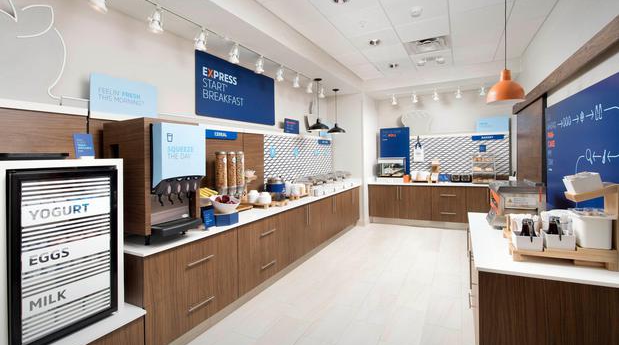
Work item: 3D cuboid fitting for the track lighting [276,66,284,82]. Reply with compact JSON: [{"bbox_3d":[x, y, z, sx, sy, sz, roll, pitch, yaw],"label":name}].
[{"bbox_3d":[-0.433,-1.449,4.065,0.122,0.234,0.101,0,3,29],"label":"track lighting"}]

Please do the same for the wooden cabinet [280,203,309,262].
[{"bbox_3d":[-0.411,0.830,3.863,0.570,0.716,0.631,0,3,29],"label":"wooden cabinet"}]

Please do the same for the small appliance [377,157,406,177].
[{"bbox_3d":[1.965,-0.138,6.510,0.570,0.440,0.420,1,4,29],"label":"small appliance"}]

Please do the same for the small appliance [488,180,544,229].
[{"bbox_3d":[1.830,0.285,2.468,0.370,0.380,0.290,-1,3,10],"label":"small appliance"}]

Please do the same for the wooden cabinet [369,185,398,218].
[{"bbox_3d":[1.784,0.631,6.396,0.657,0.716,0.570,0,3,29],"label":"wooden cabinet"}]

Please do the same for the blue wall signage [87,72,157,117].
[{"bbox_3d":[-1.583,-0.642,2.387,0.020,0.310,0.540,1,4,29],"label":"blue wall signage"}]

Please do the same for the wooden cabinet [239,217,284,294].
[{"bbox_3d":[-0.750,0.871,3.256,0.570,0.716,0.828,0,3,29],"label":"wooden cabinet"}]

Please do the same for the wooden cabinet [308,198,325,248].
[{"bbox_3d":[-0.141,0.796,4.347,0.570,0.716,0.480,0,3,29],"label":"wooden cabinet"}]

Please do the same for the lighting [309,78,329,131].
[{"bbox_3d":[0.162,-1.215,4.940,0.360,0.920,0.360,-1,3,0],"label":"lighting"}]

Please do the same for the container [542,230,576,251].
[{"bbox_3d":[1.521,0.421,1.692,0.130,0.088,0.130,0,4,19],"label":"container"}]

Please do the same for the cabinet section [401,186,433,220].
[{"bbox_3d":[2.390,0.632,6.087,0.637,0.725,0.580,0,3,28],"label":"cabinet section"}]

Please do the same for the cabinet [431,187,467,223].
[{"bbox_3d":[2.927,0.630,5.758,0.634,0.716,0.570,0,3,29],"label":"cabinet"}]

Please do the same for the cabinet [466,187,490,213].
[{"bbox_3d":[3.374,0.629,5.508,0.391,0.716,0.570,0,3,29],"label":"cabinet"}]

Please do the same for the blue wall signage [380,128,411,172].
[{"bbox_3d":[2.009,-0.459,6.448,0.671,1.135,0.037,0,3,29],"label":"blue wall signage"}]

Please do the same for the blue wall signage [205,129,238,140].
[{"bbox_3d":[-1.034,-0.442,3.295,0.025,0.101,0.524,0,3,29],"label":"blue wall signage"}]

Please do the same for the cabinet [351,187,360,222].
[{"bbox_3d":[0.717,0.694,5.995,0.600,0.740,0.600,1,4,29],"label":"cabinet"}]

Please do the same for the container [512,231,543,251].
[{"bbox_3d":[1.346,0.424,1.712,0.120,0.088,0.130,0,4,19],"label":"container"}]

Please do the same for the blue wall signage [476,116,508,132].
[{"bbox_3d":[3.686,-0.961,5.551,0.534,0.288,0.025,0,3,29],"label":"blue wall signage"}]

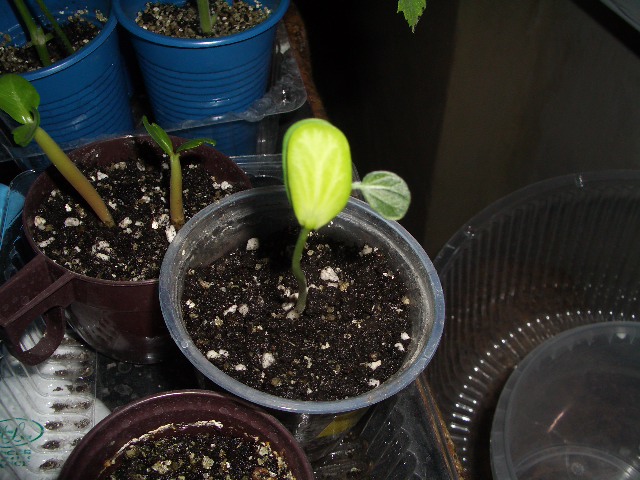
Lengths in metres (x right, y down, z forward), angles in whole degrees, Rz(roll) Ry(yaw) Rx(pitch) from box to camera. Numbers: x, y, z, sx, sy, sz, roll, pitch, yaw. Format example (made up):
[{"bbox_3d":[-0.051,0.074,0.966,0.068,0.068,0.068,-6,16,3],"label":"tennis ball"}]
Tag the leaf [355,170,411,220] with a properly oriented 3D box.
[{"bbox_3d":[0.016,-0.011,0.160,0.013,0.004,0.012,13,89,5],"label":"leaf"}]

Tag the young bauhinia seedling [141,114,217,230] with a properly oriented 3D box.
[{"bbox_3d":[-0.044,-0.021,0.207,0.021,0.043,0.011,-5,47,-12],"label":"young bauhinia seedling"}]

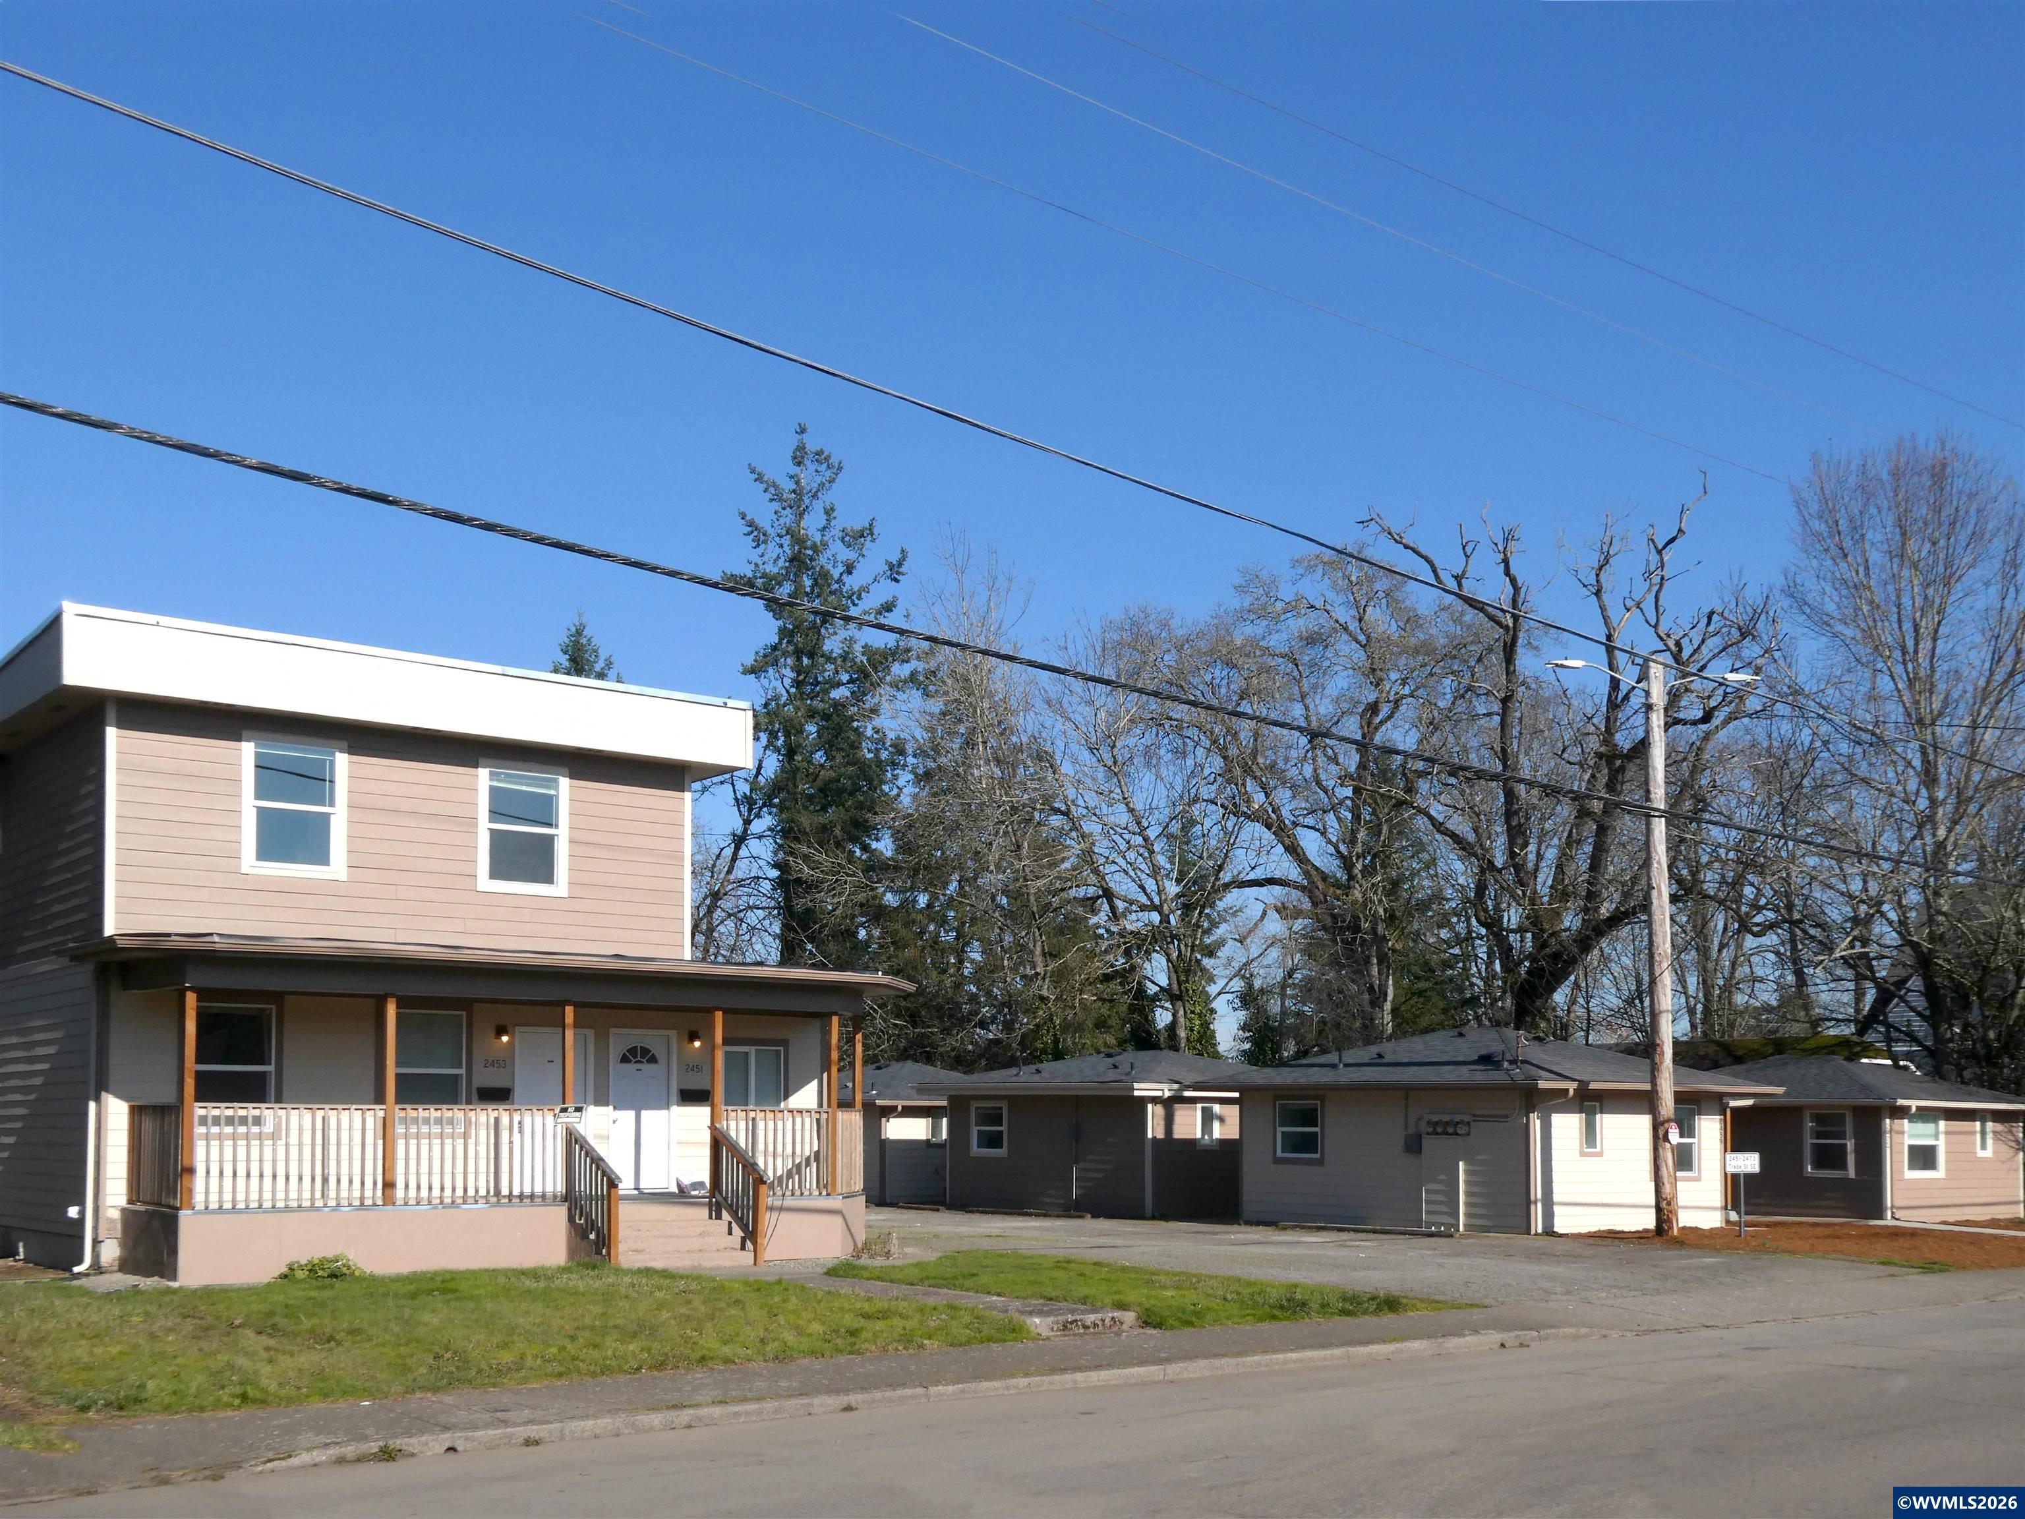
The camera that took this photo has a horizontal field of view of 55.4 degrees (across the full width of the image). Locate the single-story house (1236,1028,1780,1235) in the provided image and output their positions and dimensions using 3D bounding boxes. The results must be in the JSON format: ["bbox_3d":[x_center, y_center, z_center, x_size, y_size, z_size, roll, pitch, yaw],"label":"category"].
[{"bbox_3d":[8.550,6.420,34.800,6.700,3.500,7.700,5,-9,-35],"label":"single-story house"}]

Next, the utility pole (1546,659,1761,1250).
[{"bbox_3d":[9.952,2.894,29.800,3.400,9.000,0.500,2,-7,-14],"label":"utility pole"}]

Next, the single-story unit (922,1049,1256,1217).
[{"bbox_3d":[2.850,7.450,40.800,6.500,3.400,7.600,5,-9,-35],"label":"single-story unit"}]

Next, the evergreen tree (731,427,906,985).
[{"bbox_3d":[-5.775,1.260,58.000,6.000,22.500,6.000,1,-7,-6],"label":"evergreen tree"}]

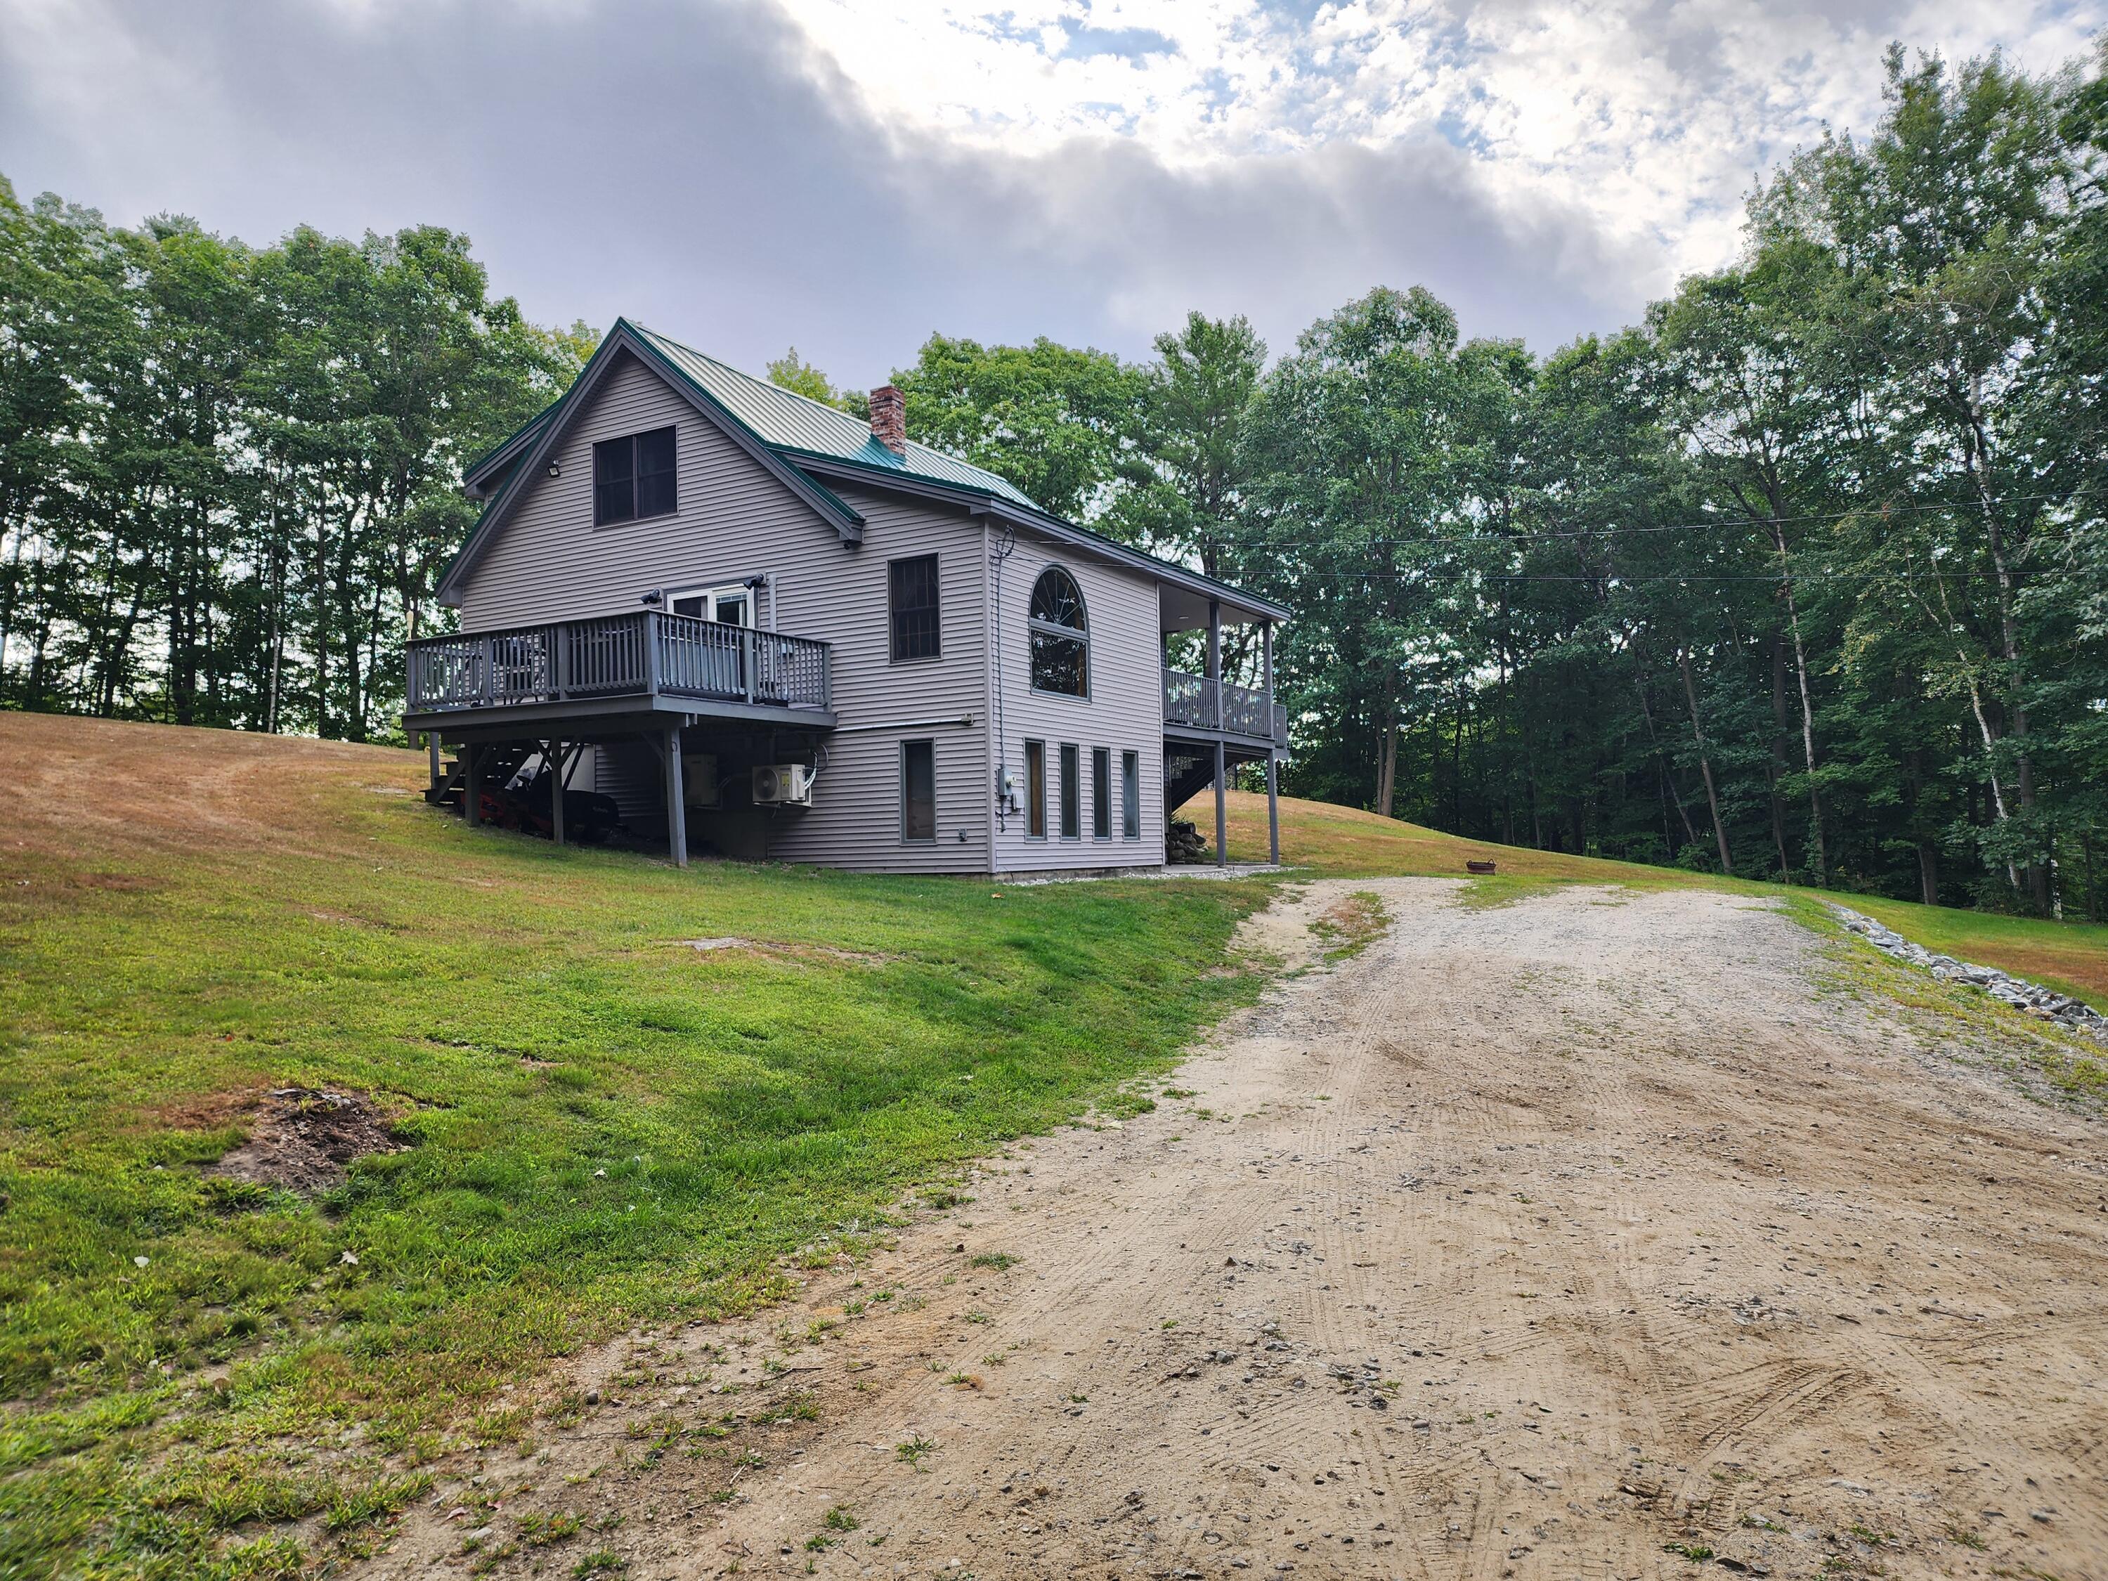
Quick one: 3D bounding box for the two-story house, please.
[{"bbox_3d":[-3.592,-3.101,26.185,11.570,9.310,15.560,-2,-2,29],"label":"two-story house"}]

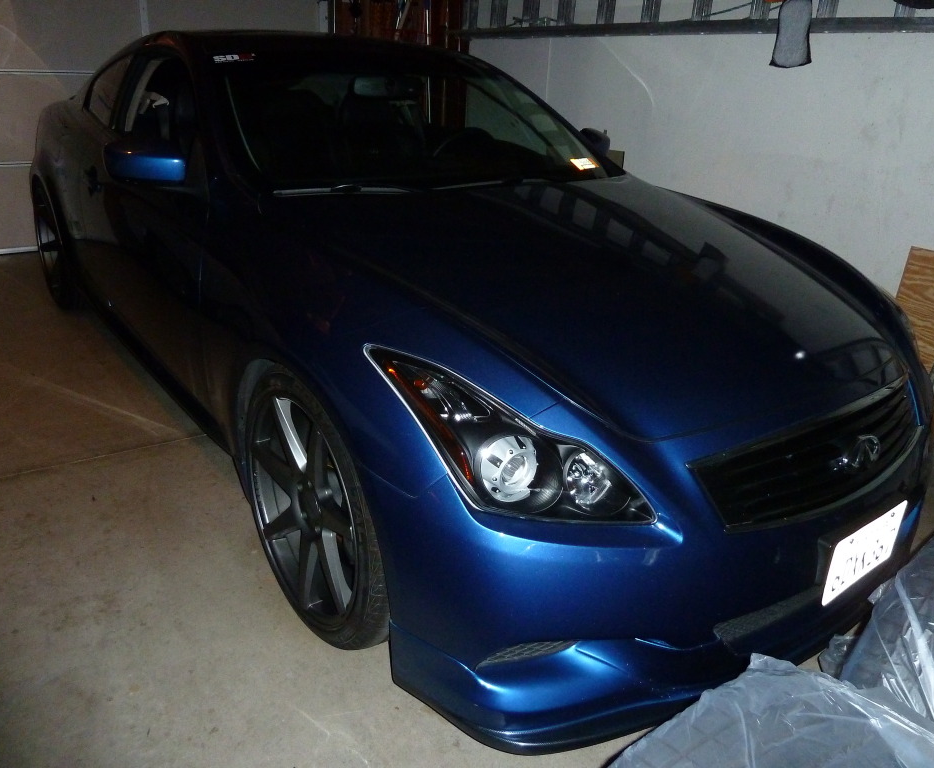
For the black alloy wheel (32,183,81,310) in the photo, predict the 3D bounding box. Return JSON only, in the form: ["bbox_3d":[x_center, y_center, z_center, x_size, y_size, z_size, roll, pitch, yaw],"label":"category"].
[{"bbox_3d":[-2.011,-0.717,3.804,0.260,0.667,0.667,-12,28,-36],"label":"black alloy wheel"}]

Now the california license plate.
[{"bbox_3d":[0.844,0.352,1.562,0.305,0.152,0.015,-14,25,-35],"label":"california license plate"}]

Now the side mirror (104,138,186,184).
[{"bbox_3d":[-0.868,-0.619,2.032,0.205,0.140,0.145,-14,29,-35],"label":"side mirror"}]

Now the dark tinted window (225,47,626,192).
[{"bbox_3d":[-0.155,-0.907,2.502,1.410,0.120,0.950,-14,53,-35],"label":"dark tinted window"}]

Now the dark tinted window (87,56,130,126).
[{"bbox_3d":[-1.460,-1.220,3.012,0.060,0.298,0.674,16,14,-39],"label":"dark tinted window"}]

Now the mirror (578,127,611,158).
[{"bbox_3d":[0.552,-0.977,3.055,0.205,0.140,0.145,-14,29,-35],"label":"mirror"}]

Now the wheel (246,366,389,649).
[{"bbox_3d":[-0.289,0.272,1.760,0.240,0.667,0.667,-12,28,-36],"label":"wheel"}]

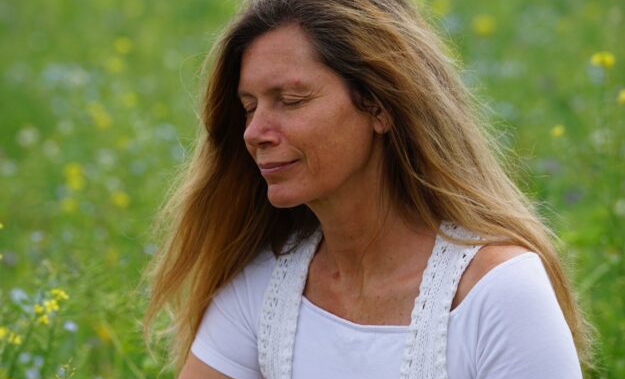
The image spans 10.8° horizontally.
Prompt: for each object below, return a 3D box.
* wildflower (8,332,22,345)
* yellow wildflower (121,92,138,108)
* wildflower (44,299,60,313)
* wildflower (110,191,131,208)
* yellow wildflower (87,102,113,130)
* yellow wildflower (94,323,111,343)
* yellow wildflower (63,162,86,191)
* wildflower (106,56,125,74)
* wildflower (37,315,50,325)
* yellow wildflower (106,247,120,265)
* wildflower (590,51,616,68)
[{"bbox_3d":[-0.327,0.164,3.650,0.015,0.015,0.015,0,8,0],"label":"wildflower"},{"bbox_3d":[-0.326,-0.160,5.900,0.029,0.026,0.026,0,8,0],"label":"yellow wildflower"},{"bbox_3d":[-0.274,0.123,3.500,0.016,0.014,0.014,0,8,0],"label":"wildflower"},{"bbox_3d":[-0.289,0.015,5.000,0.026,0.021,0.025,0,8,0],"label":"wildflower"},{"bbox_3d":[-0.366,-0.127,5.700,0.040,0.043,0.036,0,8,0],"label":"yellow wildflower"},{"bbox_3d":[-0.260,0.178,4.100,0.018,0.022,0.018,0,8,0],"label":"yellow wildflower"},{"bbox_3d":[-0.373,-0.020,5.200,0.034,0.042,0.030,0,8,0],"label":"yellow wildflower"},{"bbox_3d":[-0.374,-0.237,6.300,0.031,0.031,0.028,0,8,0],"label":"wildflower"},{"bbox_3d":[-0.296,0.144,3.650,0.015,0.012,0.015,0,8,0],"label":"wildflower"},{"bbox_3d":[-0.276,0.093,4.600,0.018,0.022,0.018,0,8,0],"label":"yellow wildflower"},{"bbox_3d":[0.386,-0.172,4.400,0.031,0.020,0.027,0,8,0],"label":"wildflower"}]

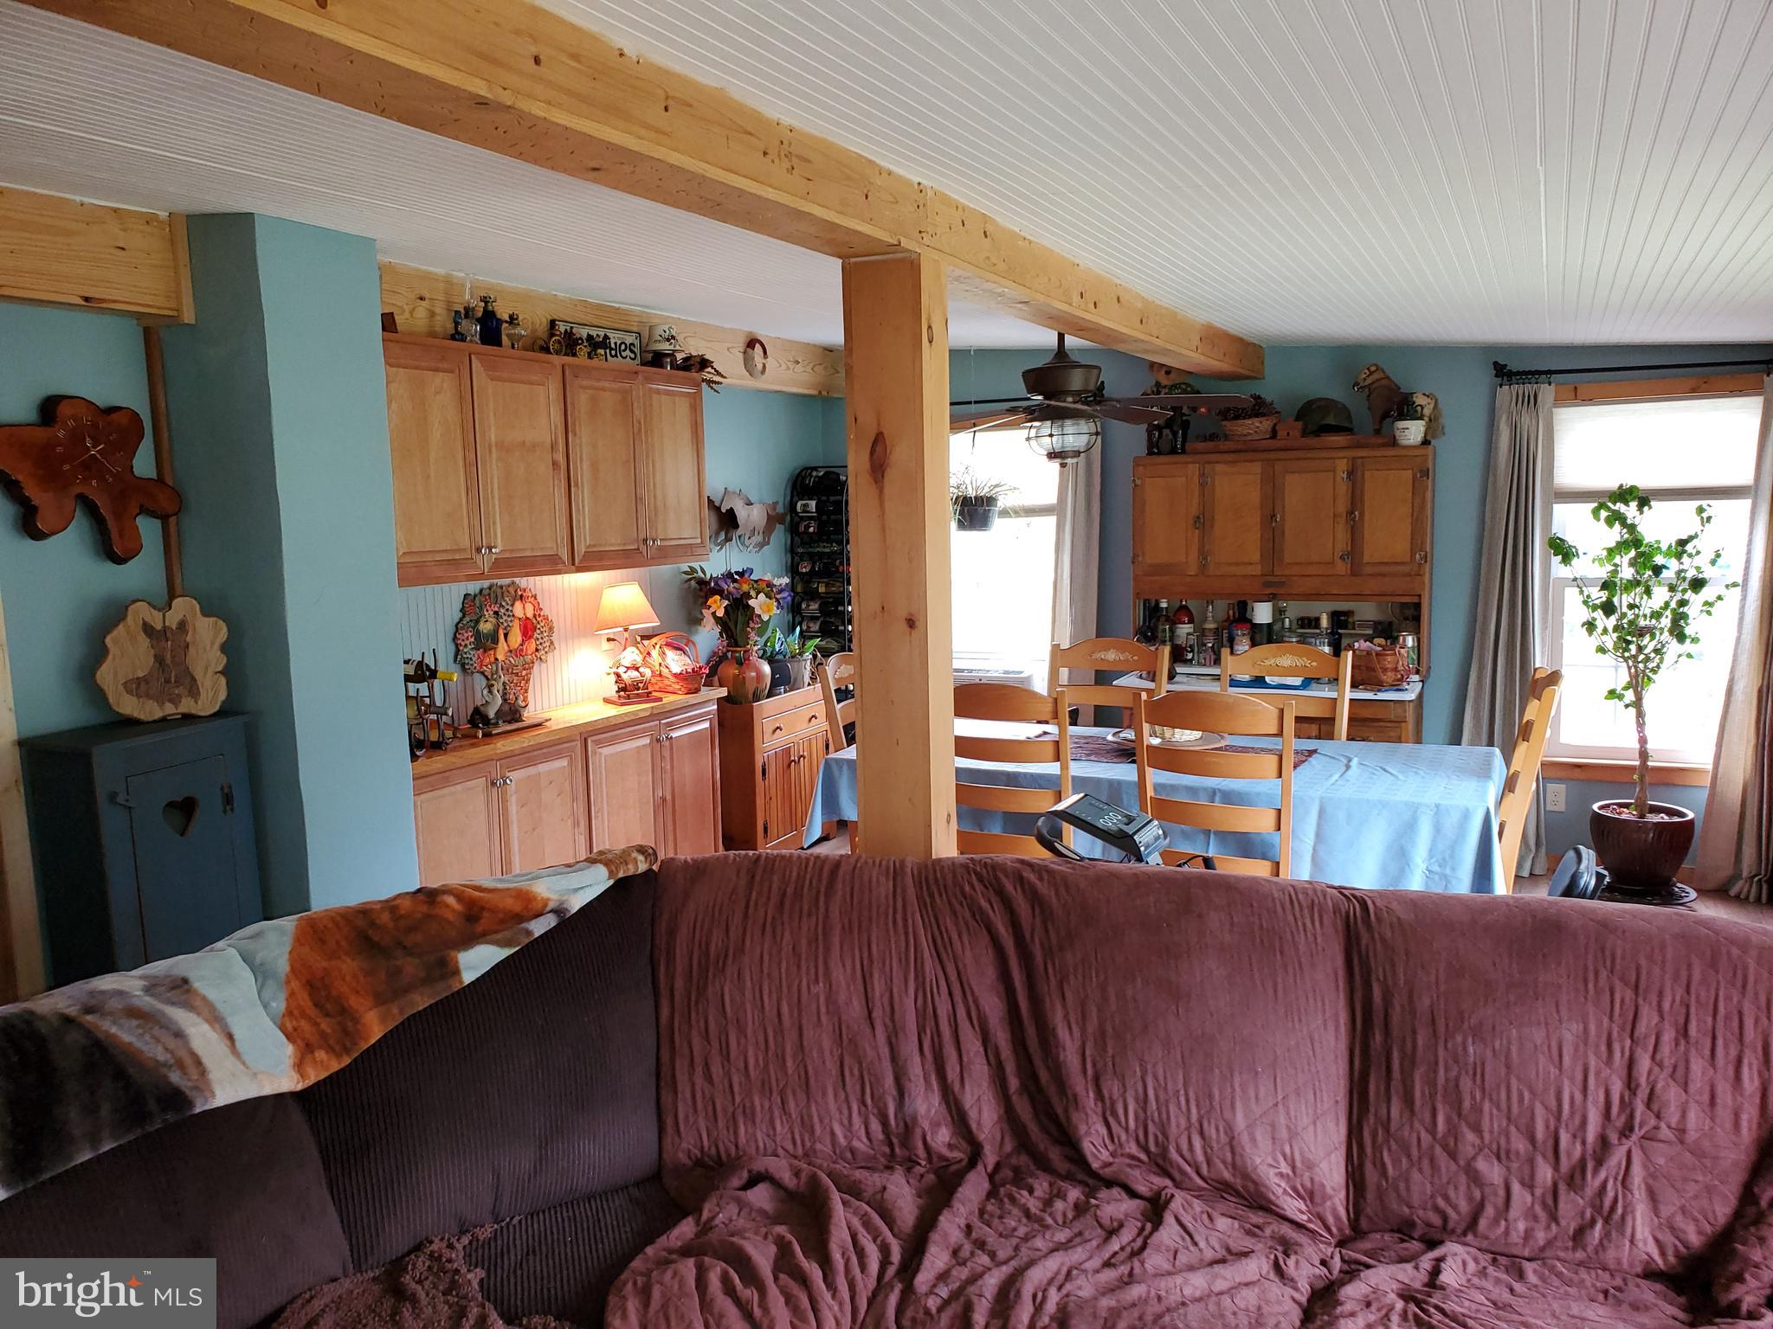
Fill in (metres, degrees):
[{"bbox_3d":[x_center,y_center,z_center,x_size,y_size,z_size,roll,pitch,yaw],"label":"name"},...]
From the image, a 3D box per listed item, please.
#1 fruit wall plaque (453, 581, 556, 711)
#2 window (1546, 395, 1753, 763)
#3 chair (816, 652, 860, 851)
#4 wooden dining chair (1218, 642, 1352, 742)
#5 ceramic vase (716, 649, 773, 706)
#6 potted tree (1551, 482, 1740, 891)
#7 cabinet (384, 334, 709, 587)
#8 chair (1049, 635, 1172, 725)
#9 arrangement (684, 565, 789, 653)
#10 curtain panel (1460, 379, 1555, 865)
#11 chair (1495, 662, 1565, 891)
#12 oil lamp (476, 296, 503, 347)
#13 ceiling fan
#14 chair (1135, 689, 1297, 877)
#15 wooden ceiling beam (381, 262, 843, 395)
[{"bbox_3d":[-1.413,-0.065,4.956,0.060,0.500,0.544,2,8,27],"label":"fruit wall plaque"},{"bbox_3d":[3.041,-0.331,5.297,0.780,1.470,0.100,2,8,28],"label":"window"},{"bbox_3d":[0.099,0.496,4.999,0.530,1.070,0.475,2,8,27],"label":"chair"},{"bbox_3d":[1.367,0.481,4.779,0.470,1.070,0.520,2,8,28],"label":"wooden dining chair"},{"bbox_3d":[-0.635,0.022,5.953,0.250,0.265,0.250,-1,7,0],"label":"ceramic vase"},{"bbox_3d":[2.834,0.139,5.038,0.640,1.620,0.600,2,8,28],"label":"potted tree"},{"bbox_3d":[-1.299,-0.721,4.846,0.325,0.765,1.790,2,8,27],"label":"cabinet"},{"bbox_3d":[0.771,0.469,5.094,0.475,1.070,0.530,2,8,23],"label":"chair"},{"bbox_3d":[-0.677,-0.254,6.026,0.420,0.400,0.460,-1,7,0],"label":"arrangement"},{"bbox_3d":[2.539,-0.120,5.466,0.370,2.010,0.130,2,8,28],"label":"curtain panel"},{"bbox_3d":[1.853,0.544,4.294,0.530,1.070,0.475,2,8,24],"label":"chair"},{"bbox_3d":[-1.344,-1.155,4.506,0.100,0.195,0.100,2,8,28],"label":"oil lamp"},{"bbox_3d":[0.602,-0.958,4.526,1.300,0.540,1.300,2,8,27],"label":"ceiling fan"},{"bbox_3d":[1.071,0.576,4.177,0.475,1.070,0.530,3,8,31],"label":"chair"},{"bbox_3d":[-1.028,-1.320,5.461,0.140,0.245,3.200,2,8,28],"label":"wooden ceiling beam"}]

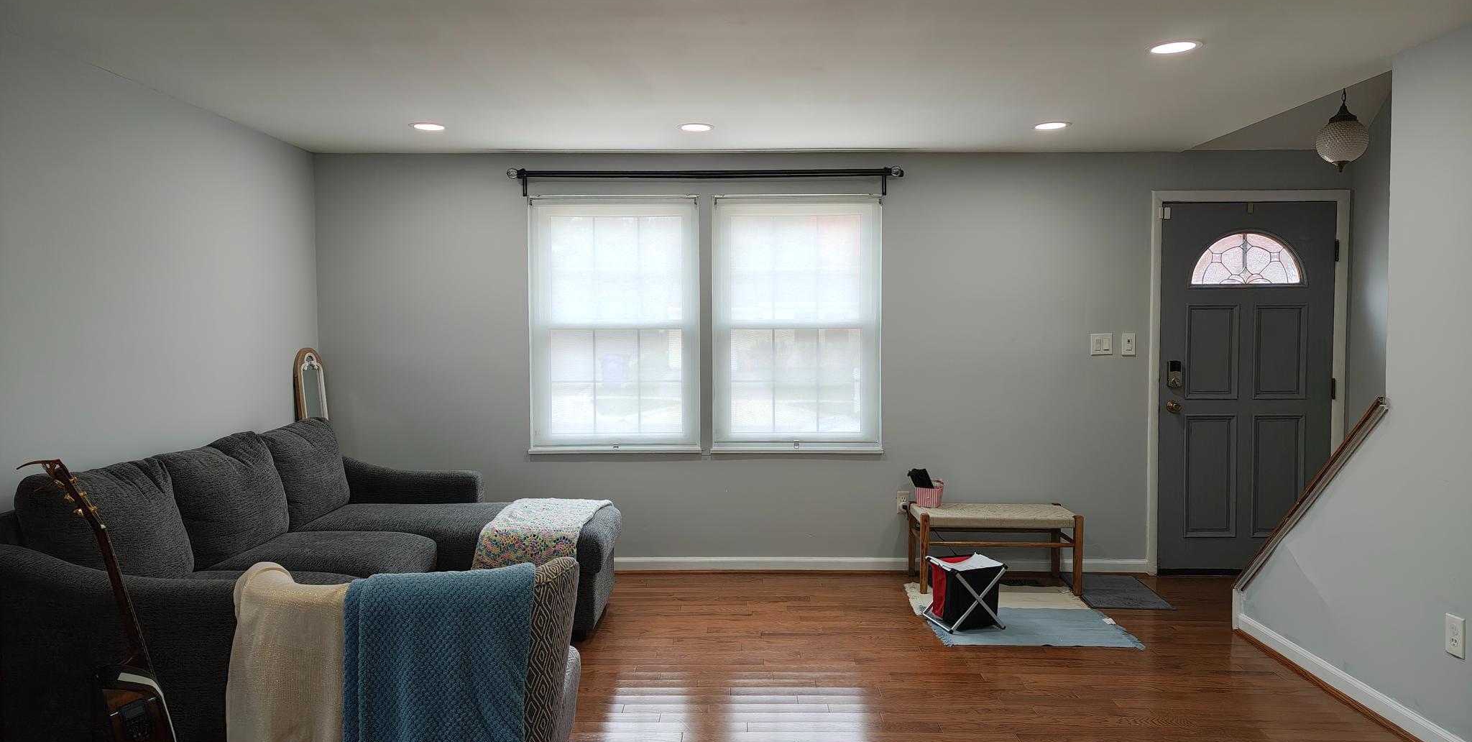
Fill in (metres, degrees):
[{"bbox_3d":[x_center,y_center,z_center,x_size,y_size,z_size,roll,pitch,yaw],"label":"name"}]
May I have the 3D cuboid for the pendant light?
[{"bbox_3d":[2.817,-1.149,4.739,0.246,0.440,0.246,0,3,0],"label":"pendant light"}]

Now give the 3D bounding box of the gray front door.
[{"bbox_3d":[2.764,0.087,5.513,0.938,2.009,0.055,0,3,0],"label":"gray front door"}]

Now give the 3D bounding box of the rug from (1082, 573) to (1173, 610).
[{"bbox_3d":[1.934,1.117,5.218,0.382,0.010,0.687,0,3,0],"label":"rug"}]

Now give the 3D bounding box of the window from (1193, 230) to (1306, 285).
[{"bbox_3d":[2.742,-0.600,5.475,0.605,0.292,0.040,0,3,0],"label":"window"}]

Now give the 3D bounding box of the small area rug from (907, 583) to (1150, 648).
[{"bbox_3d":[1.295,1.123,4.764,0.820,0.012,1.030,0,3,0],"label":"small area rug"}]

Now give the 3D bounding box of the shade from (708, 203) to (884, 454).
[{"bbox_3d":[0.330,-0.251,5.474,0.901,1.356,0.060,0,3,0],"label":"shade"}]

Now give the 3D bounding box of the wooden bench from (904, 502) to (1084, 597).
[{"bbox_3d":[1.325,0.906,5.249,0.810,0.400,0.420,0,3,0],"label":"wooden bench"}]

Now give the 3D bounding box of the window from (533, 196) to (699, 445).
[{"bbox_3d":[-0.652,-0.249,5.460,0.918,1.360,0.100,0,3,0],"label":"window"}]

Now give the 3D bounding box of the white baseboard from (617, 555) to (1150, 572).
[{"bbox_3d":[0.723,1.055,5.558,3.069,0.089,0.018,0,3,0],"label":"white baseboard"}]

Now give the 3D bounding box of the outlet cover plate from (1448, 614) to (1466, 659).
[{"bbox_3d":[2.181,0.802,3.090,0.008,0.116,0.073,0,3,0],"label":"outlet cover plate"}]

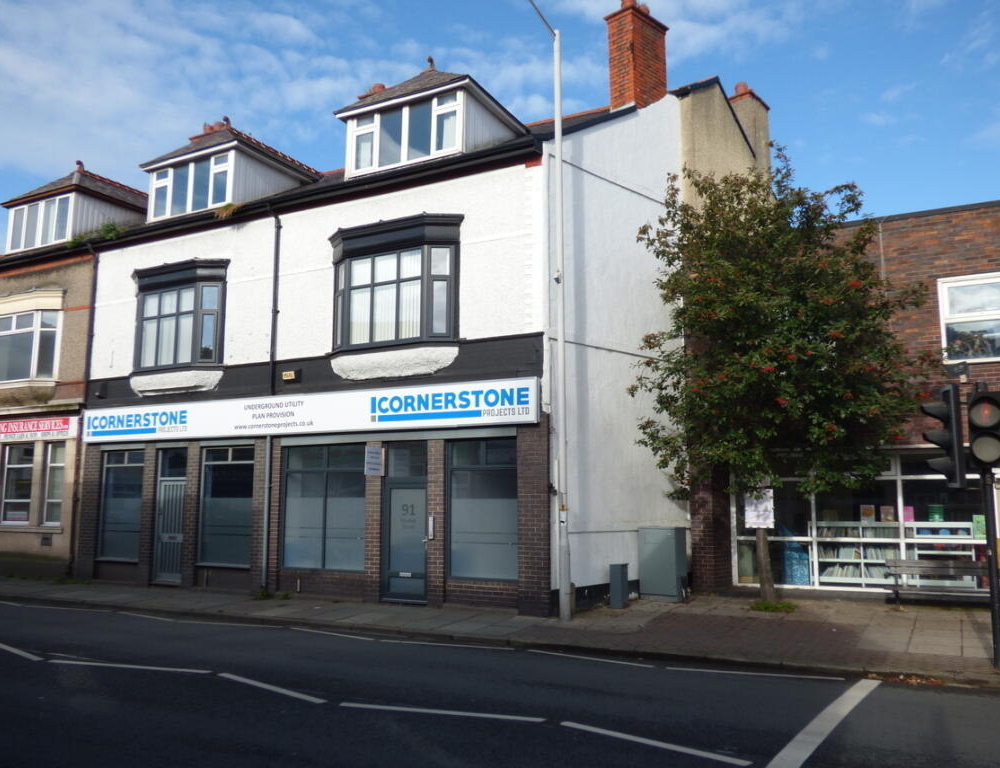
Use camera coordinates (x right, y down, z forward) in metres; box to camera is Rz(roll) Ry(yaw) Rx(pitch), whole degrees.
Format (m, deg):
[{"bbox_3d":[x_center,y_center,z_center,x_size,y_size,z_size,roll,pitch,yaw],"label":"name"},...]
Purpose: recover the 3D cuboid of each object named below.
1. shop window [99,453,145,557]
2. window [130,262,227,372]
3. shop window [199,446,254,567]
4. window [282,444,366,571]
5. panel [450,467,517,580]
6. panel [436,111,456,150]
[{"bbox_3d":[-8.181,2.646,18.058,1.405,2.357,0.090,-4,-9,28],"label":"shop window"},{"bbox_3d":[-7.067,-1.393,17.664,3.028,2.288,0.420,-4,-9,28],"label":"window"},{"bbox_3d":[-5.425,2.434,16.505,1.540,2.345,0.120,-4,-9,29],"label":"shop window"},{"bbox_3d":[-3.216,2.267,15.298,2.084,2.306,0.120,-4,-9,29],"label":"window"},{"bbox_3d":[-0.261,2.277,13.630,1.338,1.851,0.070,-4,-9,29],"label":"panel"},{"bbox_3d":[-0.931,-4.531,14.890,0.410,0.691,0.060,-4,-9,29],"label":"panel"}]

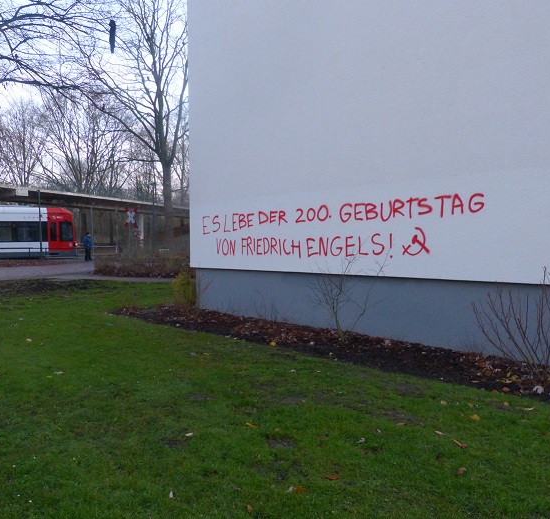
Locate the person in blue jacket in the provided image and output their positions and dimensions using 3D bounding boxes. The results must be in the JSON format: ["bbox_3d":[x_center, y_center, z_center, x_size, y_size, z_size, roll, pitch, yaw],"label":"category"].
[{"bbox_3d":[-11.269,-0.767,30.200,0.520,1.720,0.550,-1,2,-12],"label":"person in blue jacket"}]

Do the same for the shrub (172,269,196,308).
[{"bbox_3d":[-2.250,0.722,12.476,0.620,0.980,0.620,0,2,0],"label":"shrub"}]

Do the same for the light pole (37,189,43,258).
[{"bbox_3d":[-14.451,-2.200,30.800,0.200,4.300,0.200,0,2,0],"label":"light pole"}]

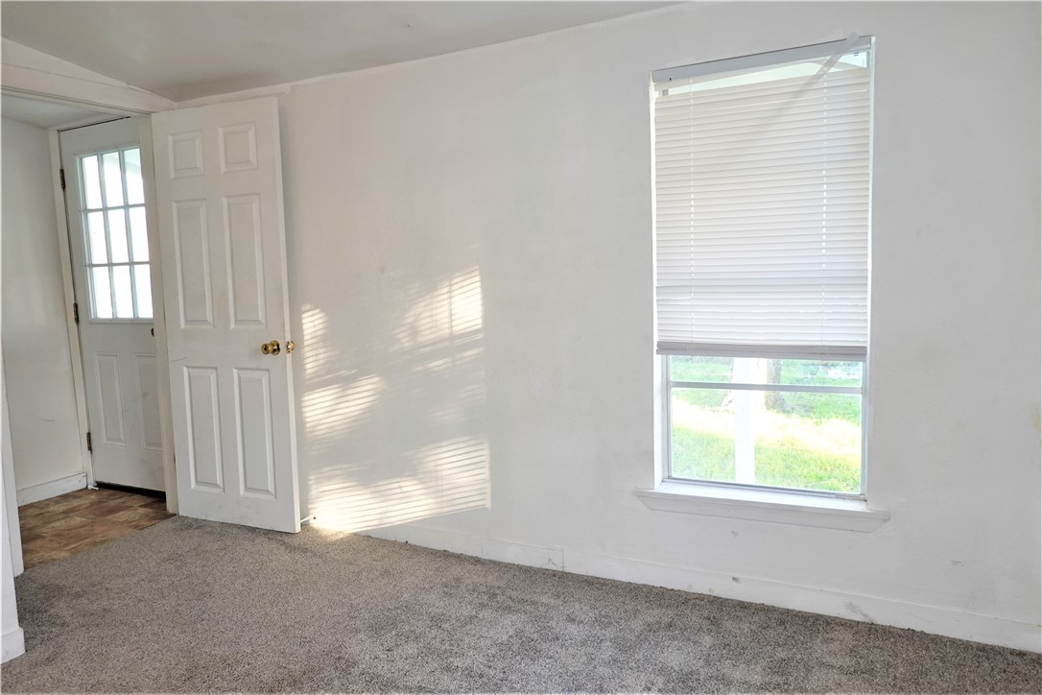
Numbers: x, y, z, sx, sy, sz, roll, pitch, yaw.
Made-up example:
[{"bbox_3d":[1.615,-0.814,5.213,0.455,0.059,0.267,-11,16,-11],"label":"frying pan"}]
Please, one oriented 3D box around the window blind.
[{"bbox_3d":[0.810,-0.470,2.399,0.702,1.023,0.042,1,5,26],"label":"window blind"}]

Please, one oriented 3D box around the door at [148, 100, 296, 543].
[{"bbox_3d":[-1.449,-0.133,3.408,0.758,2.040,0.045,0,5,22],"label":"door"}]

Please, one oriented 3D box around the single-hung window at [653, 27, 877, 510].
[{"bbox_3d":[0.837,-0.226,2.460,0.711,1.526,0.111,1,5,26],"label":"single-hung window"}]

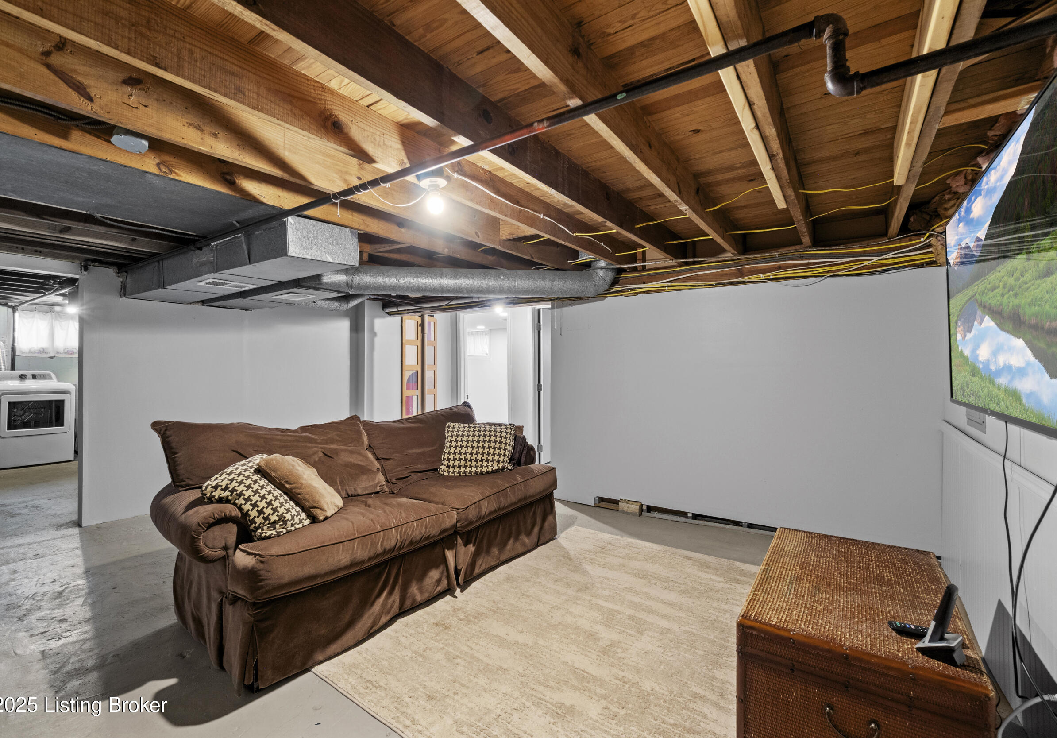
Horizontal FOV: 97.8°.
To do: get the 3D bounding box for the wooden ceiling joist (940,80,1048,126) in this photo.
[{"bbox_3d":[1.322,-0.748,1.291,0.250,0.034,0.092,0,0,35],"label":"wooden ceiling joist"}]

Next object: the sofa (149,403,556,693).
[{"bbox_3d":[-0.739,0.677,2.565,0.970,0.860,2.000,0,0,38],"label":"sofa"}]

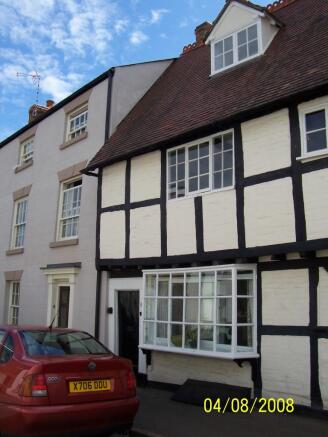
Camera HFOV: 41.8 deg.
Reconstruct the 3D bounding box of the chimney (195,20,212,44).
[{"bbox_3d":[1.199,-5.075,12.197,0.440,0.660,0.500,-9,-14,42],"label":"chimney"}]

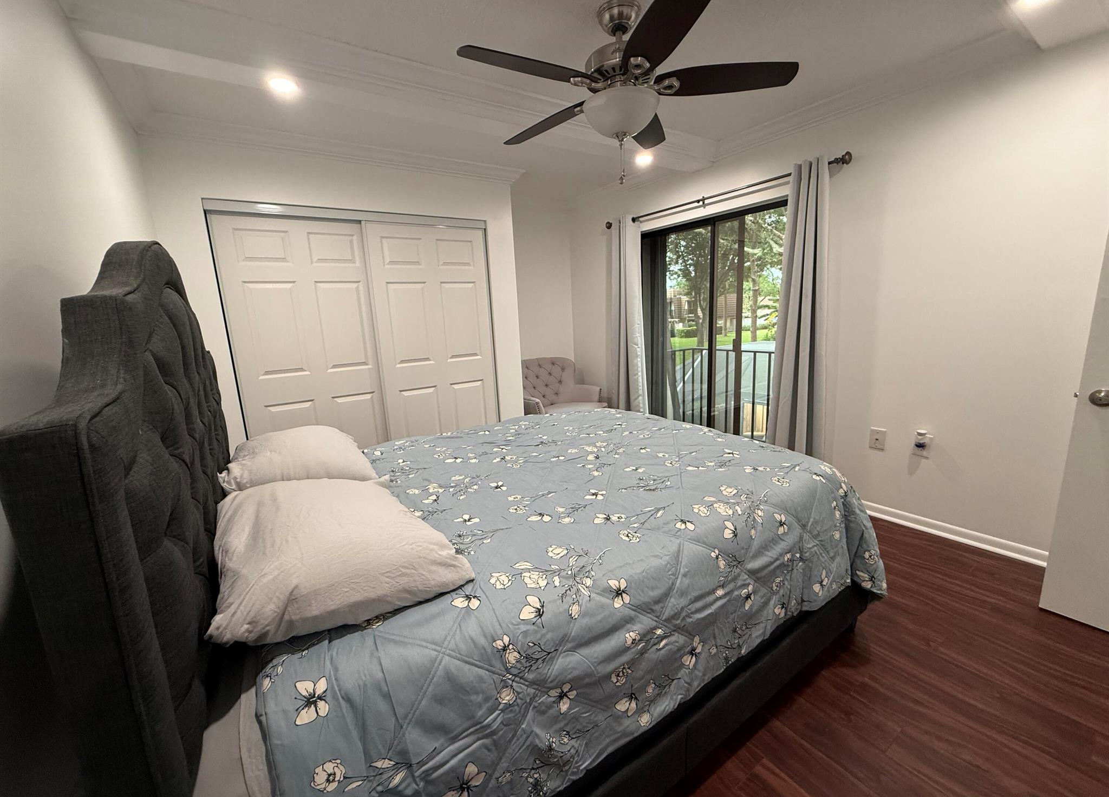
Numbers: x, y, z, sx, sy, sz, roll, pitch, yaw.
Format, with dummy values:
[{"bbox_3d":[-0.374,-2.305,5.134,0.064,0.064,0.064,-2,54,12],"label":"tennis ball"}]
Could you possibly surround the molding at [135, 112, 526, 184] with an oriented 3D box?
[{"bbox_3d":[-1.236,-1.627,3.004,2.355,0.088,0.088,-10,13,-33],"label":"molding"}]

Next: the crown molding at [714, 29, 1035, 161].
[{"bbox_3d":[1.603,-1.684,2.612,0.087,0.088,1.691,-10,13,-33],"label":"crown molding"}]

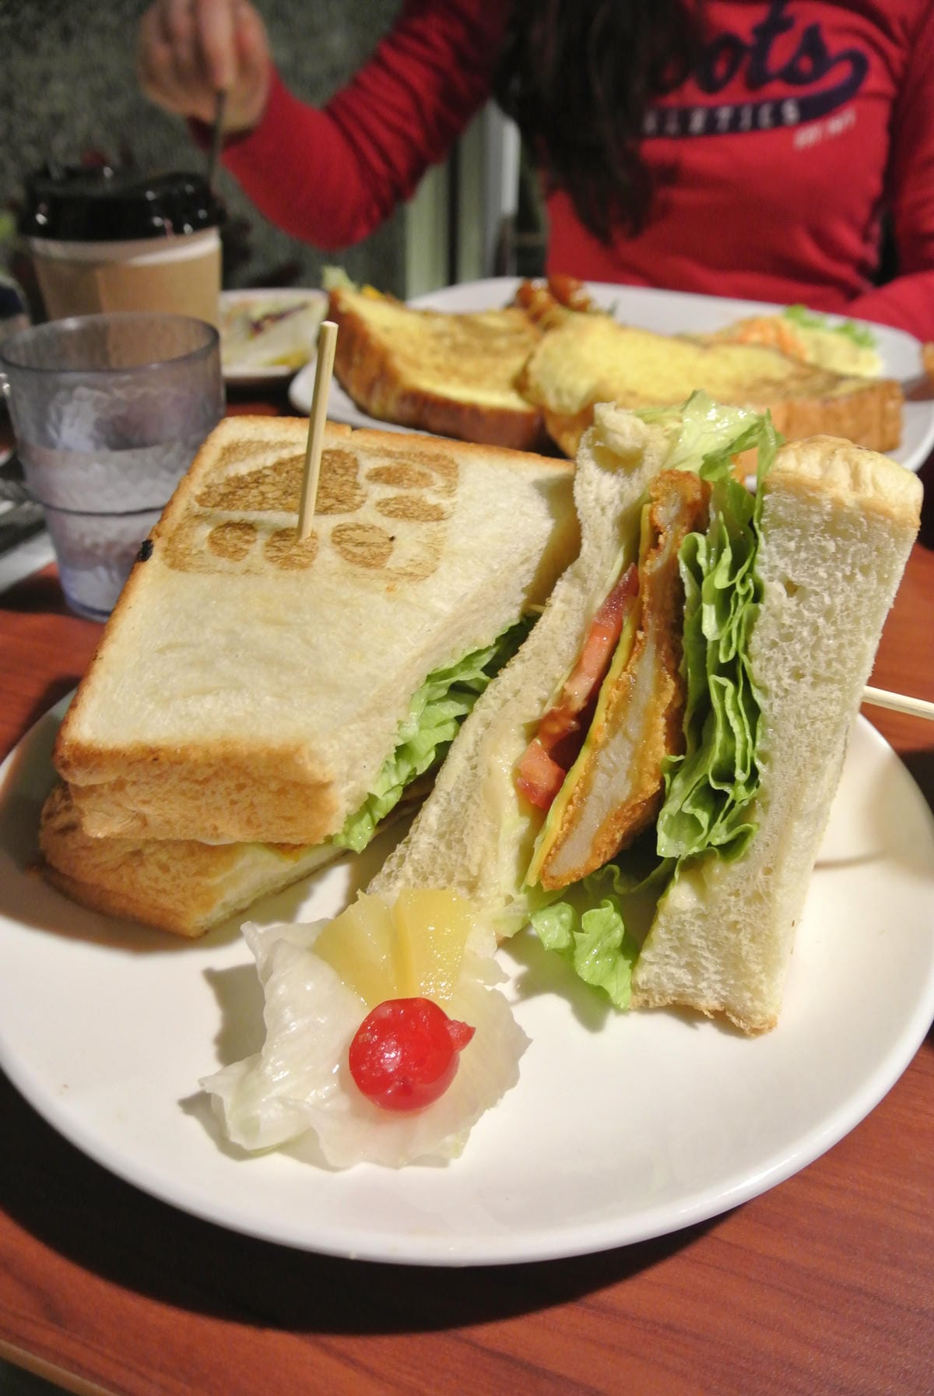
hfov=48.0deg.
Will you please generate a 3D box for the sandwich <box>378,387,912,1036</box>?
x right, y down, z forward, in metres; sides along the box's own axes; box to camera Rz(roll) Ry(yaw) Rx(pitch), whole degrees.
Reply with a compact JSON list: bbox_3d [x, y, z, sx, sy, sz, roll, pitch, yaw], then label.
[{"bbox_3d":[0.034,-0.002,0.232,0.101,0.113,0.072,15,38,20],"label":"sandwich"}]

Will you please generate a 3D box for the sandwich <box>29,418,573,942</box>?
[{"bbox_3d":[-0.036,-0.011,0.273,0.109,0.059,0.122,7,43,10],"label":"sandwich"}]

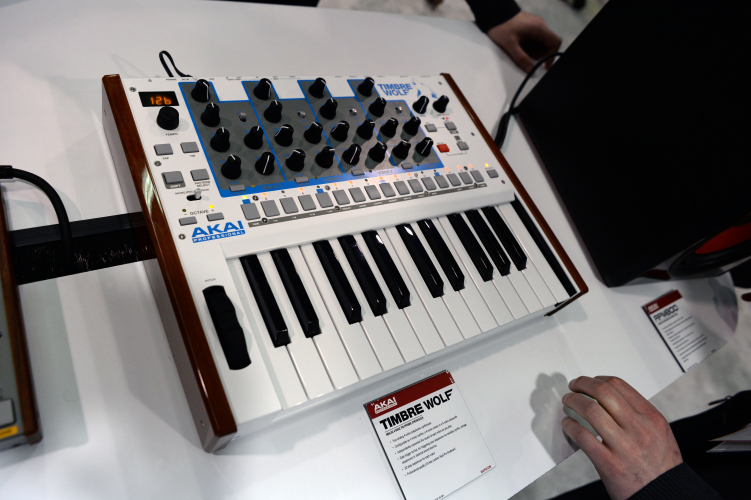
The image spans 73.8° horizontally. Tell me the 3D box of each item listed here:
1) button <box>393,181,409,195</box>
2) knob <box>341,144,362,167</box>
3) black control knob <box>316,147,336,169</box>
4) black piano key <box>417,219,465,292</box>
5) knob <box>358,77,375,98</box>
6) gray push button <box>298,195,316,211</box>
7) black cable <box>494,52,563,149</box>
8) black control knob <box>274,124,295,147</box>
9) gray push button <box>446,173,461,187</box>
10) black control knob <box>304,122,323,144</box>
[{"bbox_3d":[0.027,-0.064,0.520,0.013,0.003,0.016,-13,67,-32],"label":"button"},{"bbox_3d":[-0.024,-0.102,0.531,0.018,0.016,0.018,-13,66,-32],"label":"knob"},{"bbox_3d":[-0.049,-0.094,0.502,0.018,0.016,0.018,-17,68,-33],"label":"black control knob"},{"bbox_3d":[0.069,0.002,0.510,0.014,0.011,0.084,-13,65,-33],"label":"black piano key"},{"bbox_3d":[-0.009,-0.192,0.586,0.018,0.017,0.018,13,55,-19],"label":"knob"},{"bbox_3d":[-0.063,-0.043,0.462,0.013,0.003,0.016,-13,67,-32],"label":"gray push button"},{"bbox_3d":[0.252,-0.264,0.827,0.045,0.070,0.280,37,50,1],"label":"black cable"},{"bbox_3d":[-0.092,-0.117,0.508,0.018,0.016,0.018,-13,66,-32],"label":"black control knob"},{"bbox_3d":[0.089,-0.079,0.568,0.012,0.003,0.015,-13,65,-33],"label":"gray push button"},{"bbox_3d":[-0.062,-0.121,0.513,0.018,0.016,0.018,13,55,-19],"label":"black control knob"}]

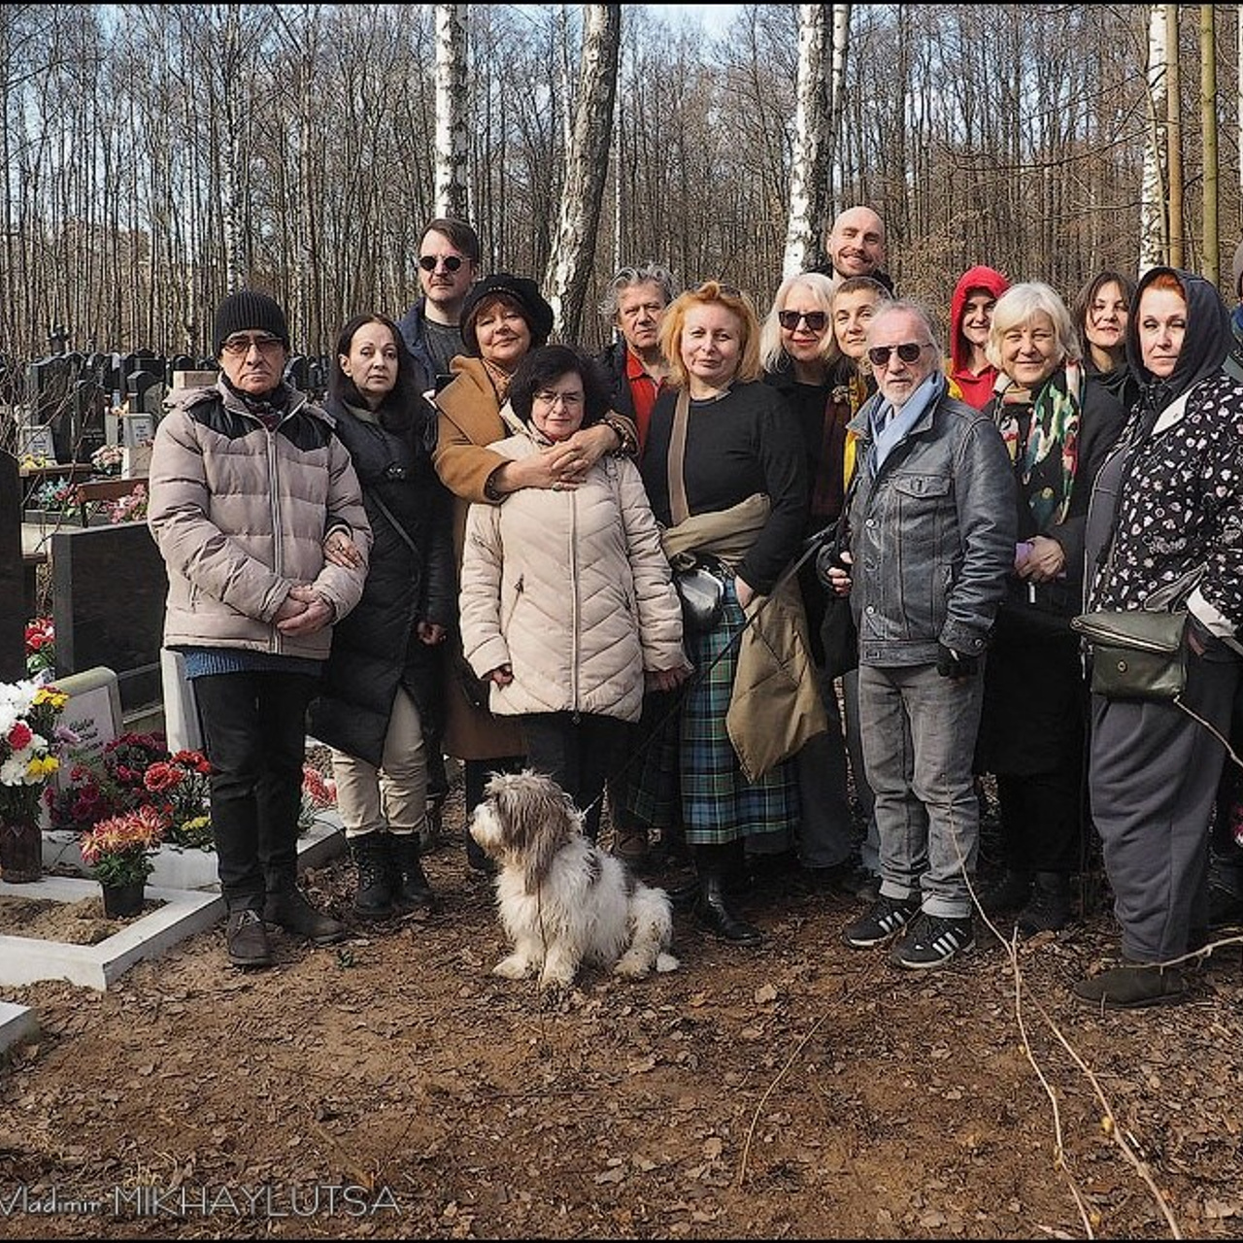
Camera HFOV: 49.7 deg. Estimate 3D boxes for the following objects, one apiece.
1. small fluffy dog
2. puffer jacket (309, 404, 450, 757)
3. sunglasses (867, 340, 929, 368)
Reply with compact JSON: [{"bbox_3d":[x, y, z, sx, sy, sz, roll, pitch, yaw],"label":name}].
[{"bbox_3d":[-0.118,0.627,3.300,0.480,0.490,0.280,-2,7,-16],"label":"small fluffy dog"},{"bbox_3d":[-0.654,-0.103,3.680,0.440,0.980,0.360,-2,7,-14],"label":"puffer jacket"},{"bbox_3d":[0.698,-0.650,3.331,0.145,0.050,0.145,3,6,27],"label":"sunglasses"}]

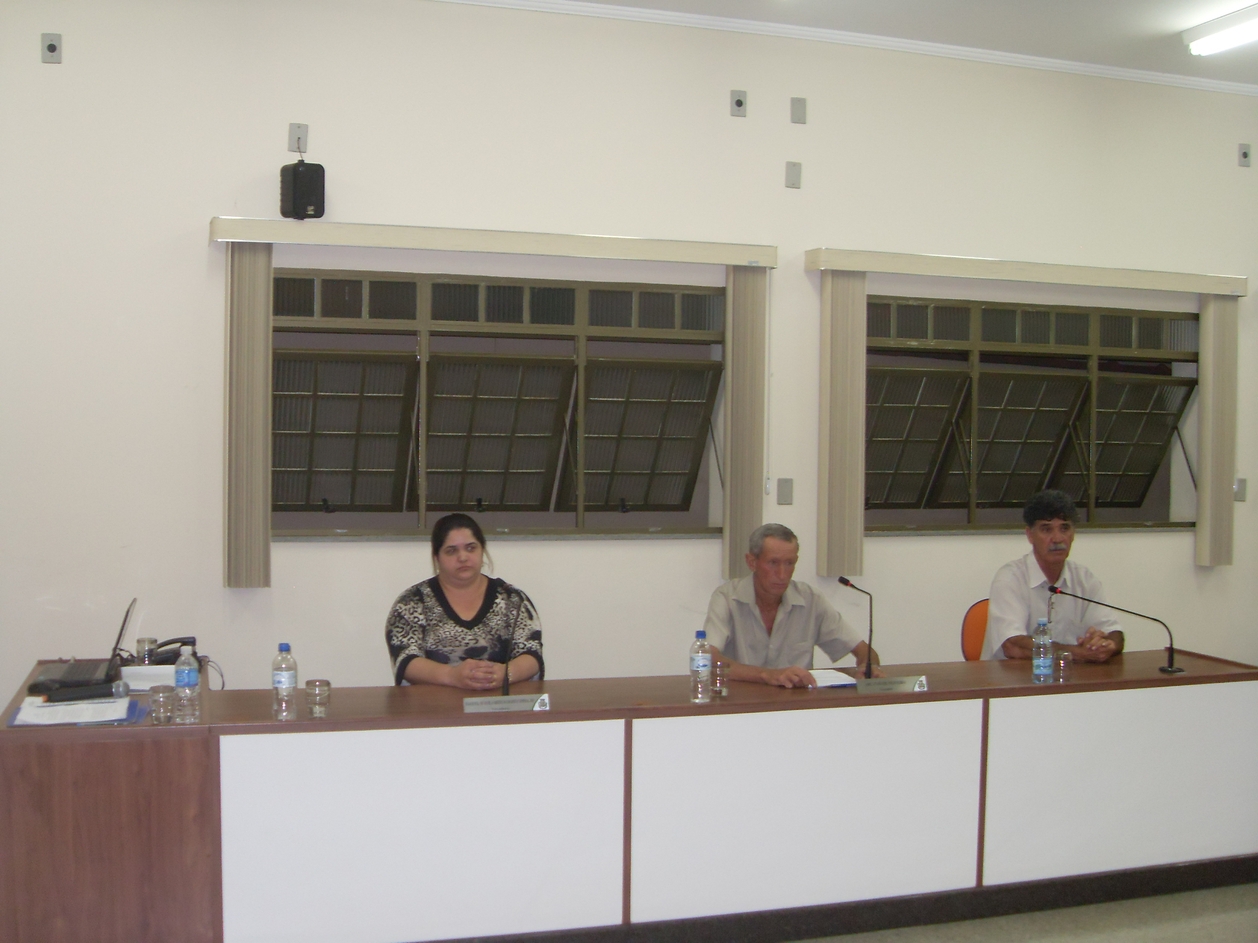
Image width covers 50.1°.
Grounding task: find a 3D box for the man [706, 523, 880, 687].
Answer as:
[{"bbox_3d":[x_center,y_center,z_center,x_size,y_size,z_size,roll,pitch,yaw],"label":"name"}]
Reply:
[{"bbox_3d":[0.488,0.783,4.521,0.600,1.219,0.740,0,2,-11],"label":"man"}]

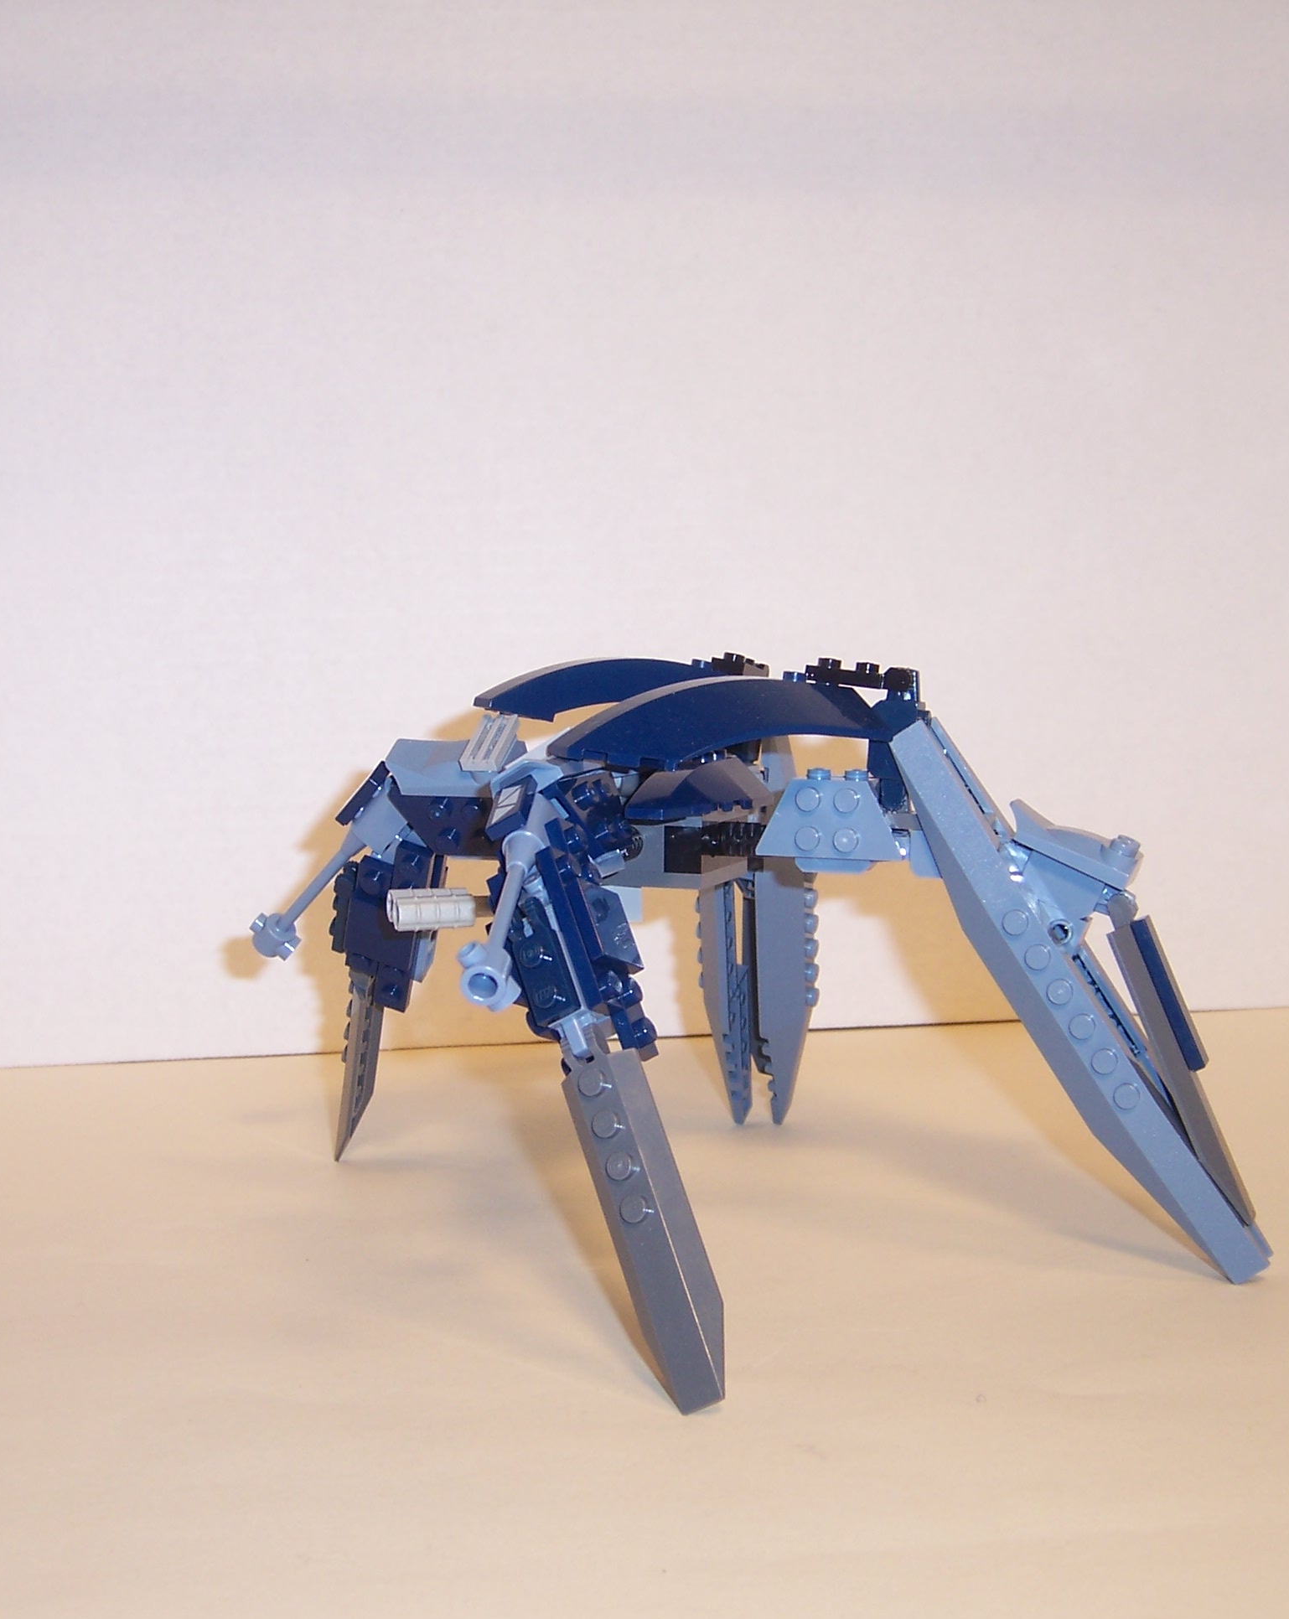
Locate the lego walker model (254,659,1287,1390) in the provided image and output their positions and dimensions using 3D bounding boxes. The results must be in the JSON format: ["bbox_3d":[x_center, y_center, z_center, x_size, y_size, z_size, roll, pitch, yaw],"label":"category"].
[{"bbox_3d":[0.011,0.029,0.487,0.171,0.125,0.211,-4,5,-26],"label":"lego walker model"}]

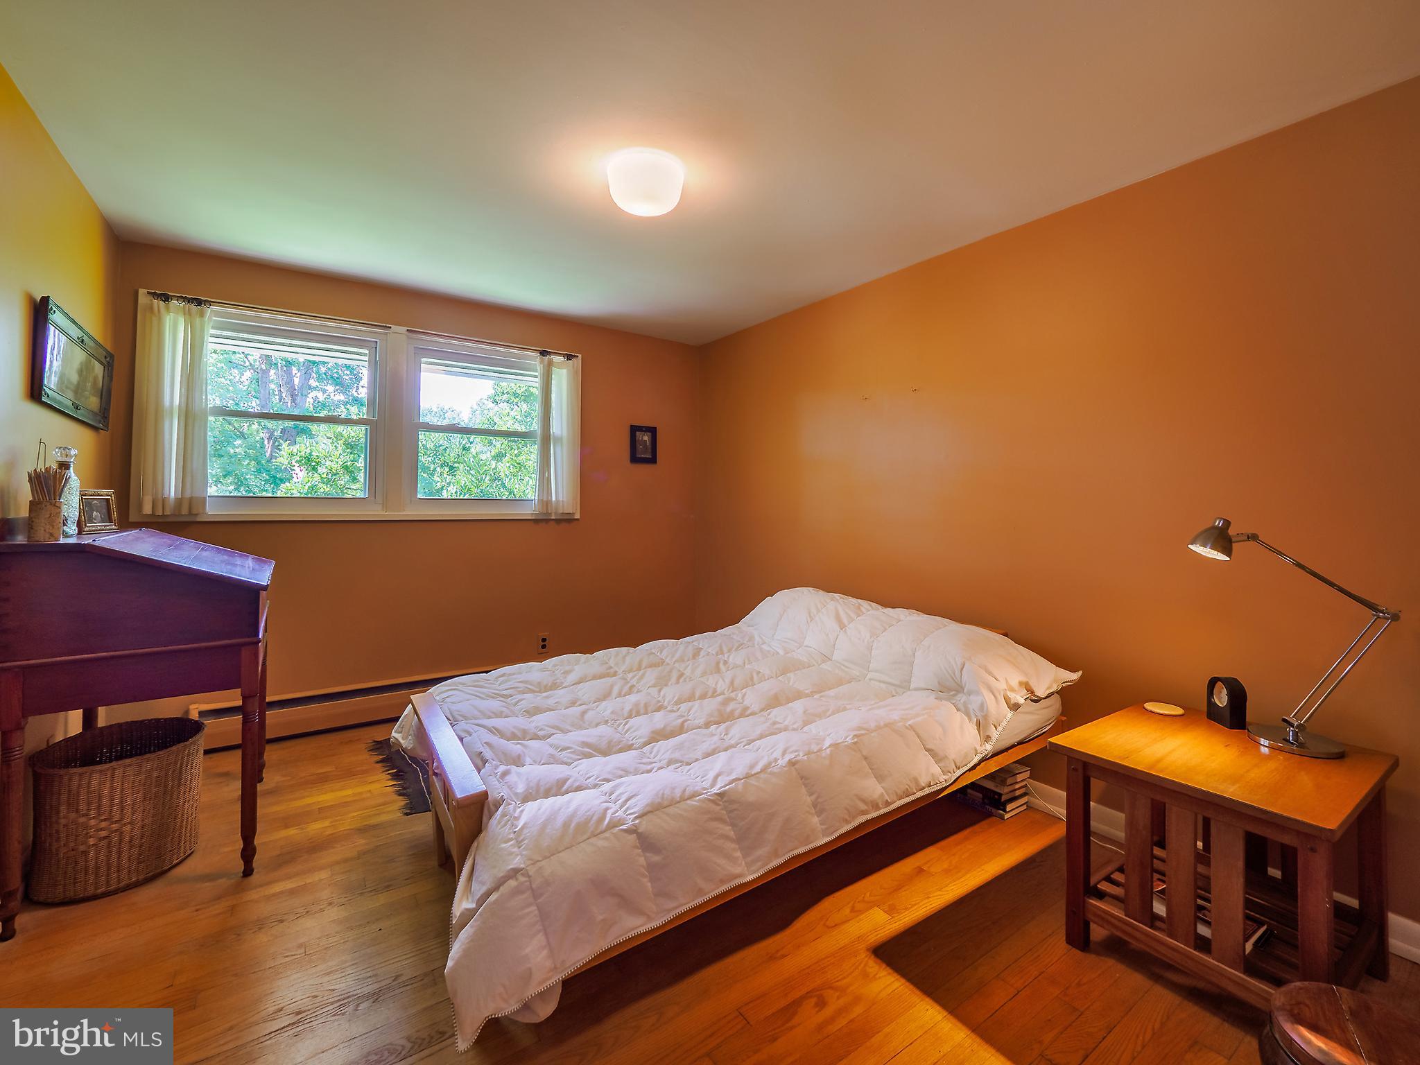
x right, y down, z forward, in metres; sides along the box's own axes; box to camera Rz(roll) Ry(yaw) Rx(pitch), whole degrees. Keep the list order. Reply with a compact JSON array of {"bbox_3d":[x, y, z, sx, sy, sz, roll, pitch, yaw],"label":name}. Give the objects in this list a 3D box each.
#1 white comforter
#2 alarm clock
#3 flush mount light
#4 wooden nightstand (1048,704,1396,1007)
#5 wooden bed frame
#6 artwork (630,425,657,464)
[{"bbox_3d":[0.075,0.601,2.134,2.193,0.500,1.518,-1,1,-34],"label":"white comforter"},{"bbox_3d":[1.592,0.520,1.769,0.050,0.140,0.100,0,1,8],"label":"alarm clock"},{"bbox_3d":[-0.239,-1.234,2.086,0.282,0.151,0.282,0,1,0],"label":"flush mount light"},{"bbox_3d":[1.381,0.870,1.565,0.639,0.545,0.558,-1,1,-34],"label":"wooden nightstand"},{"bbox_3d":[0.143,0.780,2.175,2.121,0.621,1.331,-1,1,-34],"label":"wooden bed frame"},{"bbox_3d":[-0.467,-0.626,4.097,0.217,0.268,0.024,-1,1,-34],"label":"artwork"}]

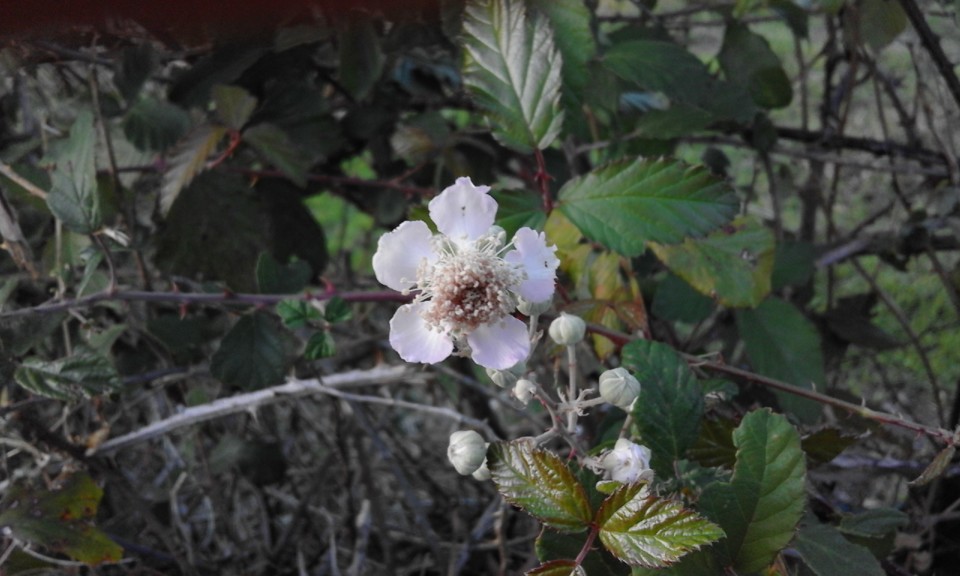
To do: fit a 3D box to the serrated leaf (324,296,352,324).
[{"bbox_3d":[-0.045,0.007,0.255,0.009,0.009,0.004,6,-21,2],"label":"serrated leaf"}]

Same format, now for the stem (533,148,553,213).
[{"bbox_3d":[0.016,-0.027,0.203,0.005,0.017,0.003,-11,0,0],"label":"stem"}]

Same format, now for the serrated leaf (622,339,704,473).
[{"bbox_3d":[0.043,0.028,0.190,0.018,0.031,0.007,-8,-6,5],"label":"serrated leaf"}]

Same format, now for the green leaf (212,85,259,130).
[{"bbox_3d":[-0.110,-0.082,0.360,0.020,0.022,0.012,4,-18,-5],"label":"green leaf"}]

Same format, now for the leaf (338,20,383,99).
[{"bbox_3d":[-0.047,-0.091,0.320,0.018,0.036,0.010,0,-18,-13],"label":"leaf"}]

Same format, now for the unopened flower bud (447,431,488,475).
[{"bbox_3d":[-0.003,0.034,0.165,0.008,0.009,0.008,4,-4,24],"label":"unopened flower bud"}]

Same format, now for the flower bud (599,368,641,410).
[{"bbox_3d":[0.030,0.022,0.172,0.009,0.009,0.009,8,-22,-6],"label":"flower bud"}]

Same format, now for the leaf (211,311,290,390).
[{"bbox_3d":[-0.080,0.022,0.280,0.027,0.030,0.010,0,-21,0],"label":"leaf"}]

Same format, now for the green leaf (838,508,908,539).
[{"bbox_3d":[0.135,0.081,0.275,0.024,0.006,0.013,0,49,0],"label":"green leaf"}]

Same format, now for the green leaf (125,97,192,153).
[{"bbox_3d":[-0.153,-0.077,0.380,0.032,0.029,0.012,2,-24,-5],"label":"green leaf"}]

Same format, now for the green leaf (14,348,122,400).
[{"bbox_3d":[-0.139,0.029,0.270,0.036,0.009,0.017,10,65,-1],"label":"green leaf"}]

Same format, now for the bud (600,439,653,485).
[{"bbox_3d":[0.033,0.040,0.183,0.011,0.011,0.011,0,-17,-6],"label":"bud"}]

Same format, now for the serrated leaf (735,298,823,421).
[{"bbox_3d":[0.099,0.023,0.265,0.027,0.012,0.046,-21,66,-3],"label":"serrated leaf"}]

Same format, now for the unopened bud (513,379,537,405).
[{"bbox_3d":[0.009,0.021,0.163,0.005,0.005,0.005,-23,18,-2],"label":"unopened bud"}]

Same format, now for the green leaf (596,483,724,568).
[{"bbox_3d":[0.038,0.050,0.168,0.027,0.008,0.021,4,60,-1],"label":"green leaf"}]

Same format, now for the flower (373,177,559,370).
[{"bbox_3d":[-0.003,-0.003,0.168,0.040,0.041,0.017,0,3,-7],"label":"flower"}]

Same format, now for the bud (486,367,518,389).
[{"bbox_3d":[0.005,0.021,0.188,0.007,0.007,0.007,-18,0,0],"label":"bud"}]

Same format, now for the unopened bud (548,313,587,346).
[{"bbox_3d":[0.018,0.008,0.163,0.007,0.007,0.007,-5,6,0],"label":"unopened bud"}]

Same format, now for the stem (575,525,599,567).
[{"bbox_3d":[0.021,0.050,0.157,0.002,0.009,0.002,26,-12,0],"label":"stem"}]

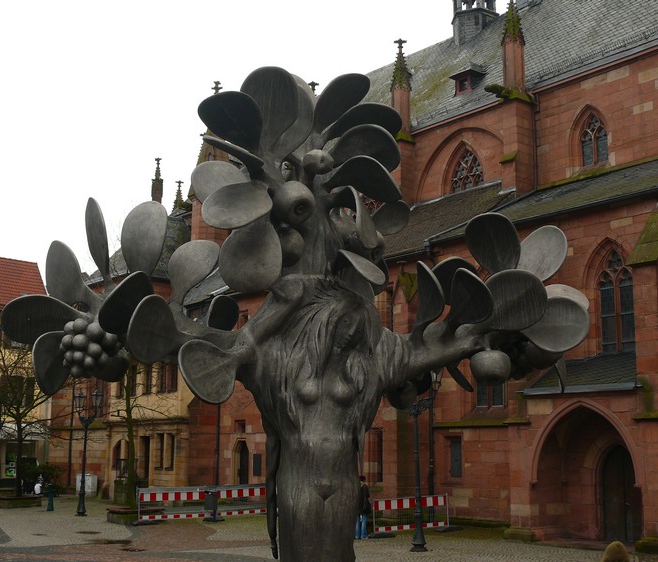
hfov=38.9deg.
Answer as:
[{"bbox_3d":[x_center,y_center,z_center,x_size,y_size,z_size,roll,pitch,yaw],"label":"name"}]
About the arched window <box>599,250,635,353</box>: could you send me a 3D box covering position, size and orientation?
[{"bbox_3d":[7.949,0.554,25.712,0.280,2.890,1.170,7,-12,-38],"label":"arched window"}]

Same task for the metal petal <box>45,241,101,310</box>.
[{"bbox_3d":[-1.641,-0.028,5.846,0.320,0.450,0.090,-27,-7,31],"label":"metal petal"}]

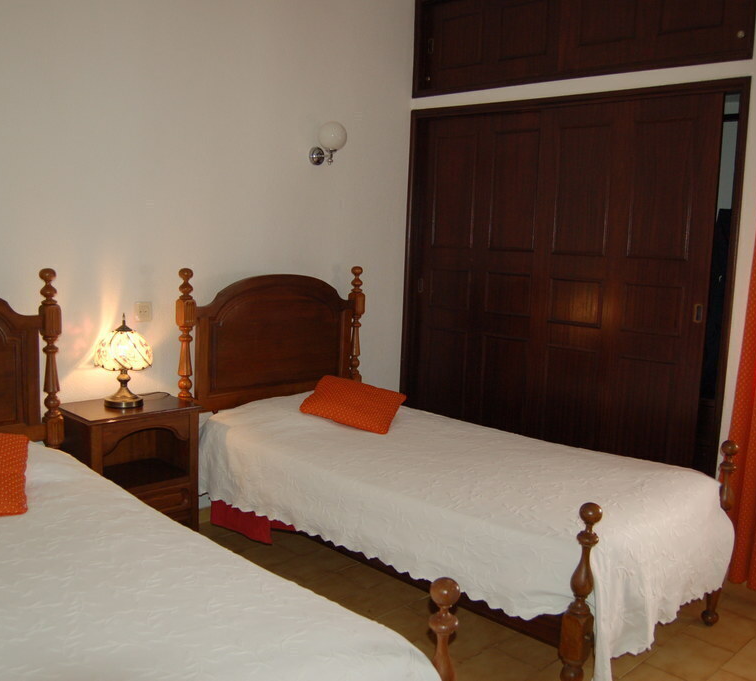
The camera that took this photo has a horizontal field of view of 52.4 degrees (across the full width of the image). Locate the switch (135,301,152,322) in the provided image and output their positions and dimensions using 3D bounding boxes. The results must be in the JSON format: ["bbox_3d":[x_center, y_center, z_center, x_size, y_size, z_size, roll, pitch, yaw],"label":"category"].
[{"bbox_3d":[-1.029,-0.126,3.385,0.014,0.084,0.082,9,10,44],"label":"switch"}]

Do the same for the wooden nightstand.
[{"bbox_3d":[-1.045,0.609,3.220,0.370,0.682,0.488,9,10,44],"label":"wooden nightstand"}]

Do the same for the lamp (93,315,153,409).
[{"bbox_3d":[-1.047,0.081,3.164,0.240,0.378,0.240,9,10,44],"label":"lamp"}]

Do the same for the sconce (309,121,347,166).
[{"bbox_3d":[-0.243,-0.982,3.841,0.185,0.215,0.142,9,10,44],"label":"sconce"}]

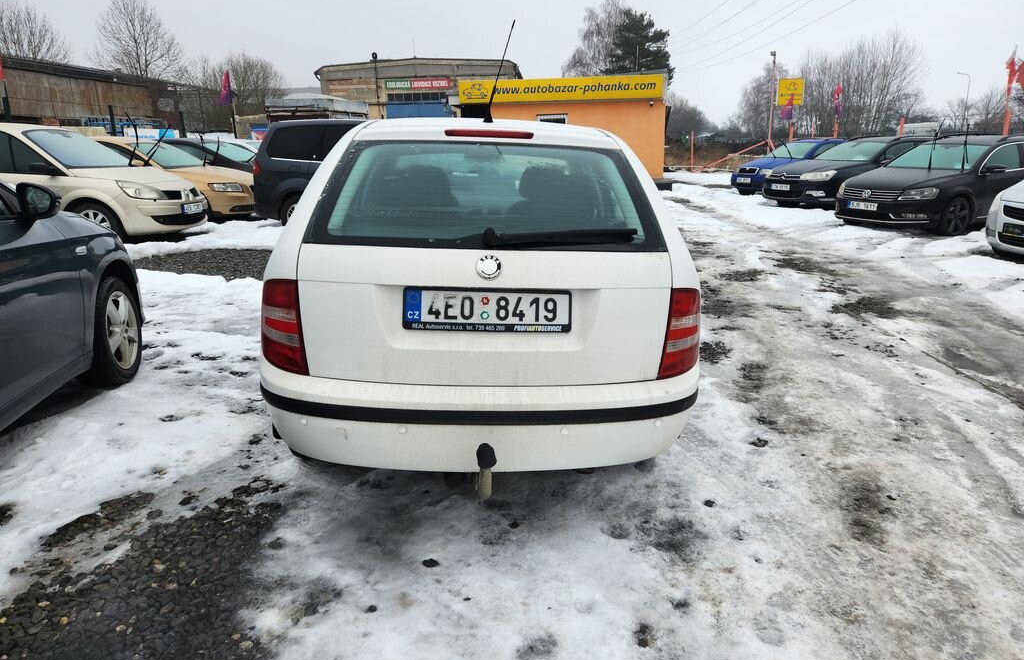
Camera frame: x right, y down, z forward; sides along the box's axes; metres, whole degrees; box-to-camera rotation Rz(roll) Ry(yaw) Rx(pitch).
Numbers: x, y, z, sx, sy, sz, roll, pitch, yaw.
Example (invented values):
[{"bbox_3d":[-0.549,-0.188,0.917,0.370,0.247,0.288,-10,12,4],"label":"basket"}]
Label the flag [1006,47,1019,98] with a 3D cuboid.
[{"bbox_3d":[11.758,-6.079,16.000,0.350,1.120,0.150,6,16,19],"label":"flag"}]

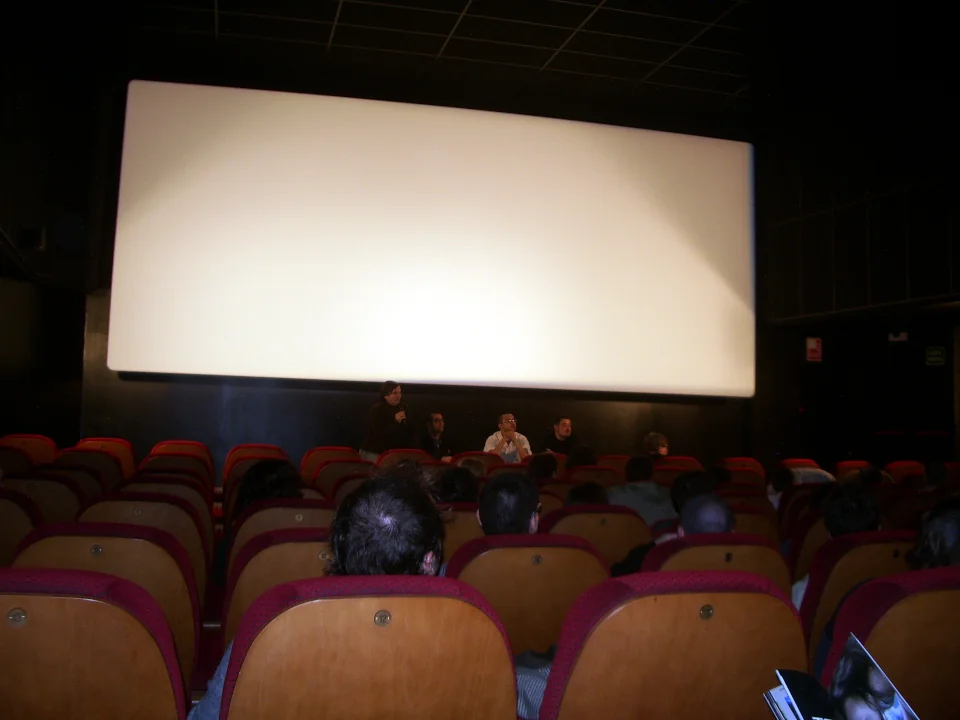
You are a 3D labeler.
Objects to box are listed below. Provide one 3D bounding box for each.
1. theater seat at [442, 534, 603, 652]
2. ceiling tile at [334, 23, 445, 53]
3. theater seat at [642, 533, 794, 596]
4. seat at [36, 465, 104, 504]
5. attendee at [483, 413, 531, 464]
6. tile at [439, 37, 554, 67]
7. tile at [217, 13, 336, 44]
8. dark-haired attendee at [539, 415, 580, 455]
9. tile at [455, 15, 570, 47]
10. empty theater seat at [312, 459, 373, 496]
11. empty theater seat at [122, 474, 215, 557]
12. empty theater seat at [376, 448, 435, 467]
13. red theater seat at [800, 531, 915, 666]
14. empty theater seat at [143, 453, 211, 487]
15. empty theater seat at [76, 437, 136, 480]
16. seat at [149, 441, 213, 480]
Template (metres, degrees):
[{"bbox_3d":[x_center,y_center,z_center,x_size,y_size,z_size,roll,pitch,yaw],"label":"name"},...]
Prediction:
[{"bbox_3d":[0.078,0.943,2.738,0.520,0.950,0.600,2,-4,-13],"label":"theater seat"},{"bbox_3d":[-0.938,-3.322,10.064,1.200,0.025,0.600,3,-5,-14],"label":"ceiling tile"},{"bbox_3d":[0.608,0.974,2.909,0.520,0.950,0.620,3,-5,-14],"label":"theater seat"},{"bbox_3d":[-2.198,1.028,5.116,0.520,0.950,0.620,3,-5,-14],"label":"seat"},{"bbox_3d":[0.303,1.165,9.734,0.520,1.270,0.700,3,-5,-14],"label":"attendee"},{"bbox_3d":[0.204,-3.282,10.400,1.200,0.030,0.600,3,-5,-14],"label":"tile"},{"bbox_3d":[-2.055,-3.344,9.771,1.200,0.025,0.600,3,-5,-14],"label":"tile"},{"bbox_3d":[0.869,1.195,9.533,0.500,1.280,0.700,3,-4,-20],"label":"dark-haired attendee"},{"bbox_3d":[0.339,-3.309,9.795,1.200,0.025,0.600,3,-5,-14],"label":"tile"},{"bbox_3d":[-0.915,1.126,6.400,0.520,0.930,0.580,3,-5,-14],"label":"empty theater seat"},{"bbox_3d":[-1.444,0.985,4.342,0.520,0.950,0.600,2,-4,-13],"label":"empty theater seat"},{"bbox_3d":[-0.624,1.160,7.494,0.520,0.950,0.600,2,-4,-14],"label":"empty theater seat"},{"bbox_3d":[1.102,0.981,3.050,0.520,0.930,0.580,3,-5,-14],"label":"red theater seat"},{"bbox_3d":[-1.928,1.055,6.130,0.520,0.930,0.580,3,-5,-14],"label":"empty theater seat"},{"bbox_3d":[-2.656,1.017,6.900,0.520,0.930,0.580,3,-5,-14],"label":"empty theater seat"},{"bbox_3d":[-2.188,1.064,7.092,0.520,0.950,0.600,2,-4,-14],"label":"seat"}]

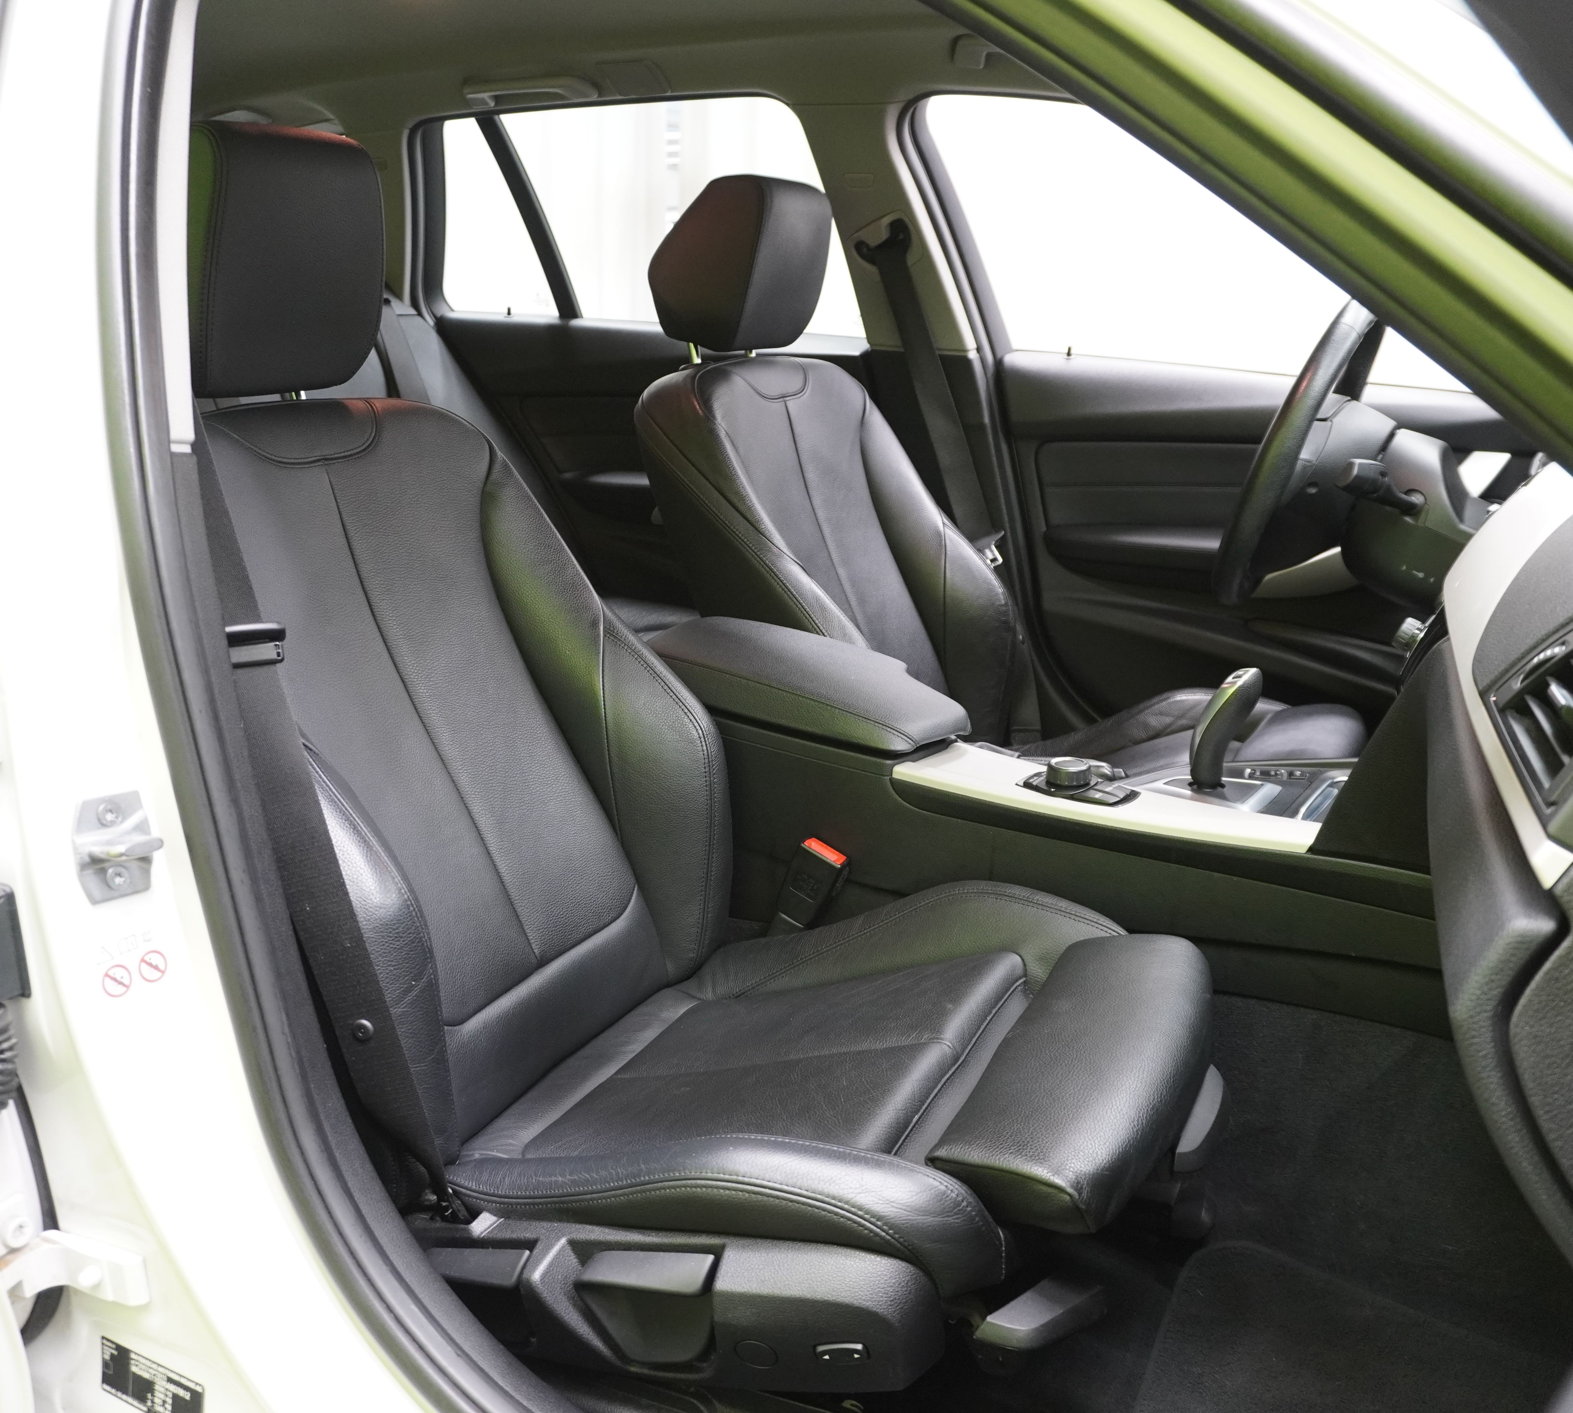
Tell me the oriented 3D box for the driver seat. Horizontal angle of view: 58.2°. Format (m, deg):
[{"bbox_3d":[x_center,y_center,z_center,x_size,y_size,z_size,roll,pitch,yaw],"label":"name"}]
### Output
[{"bbox_3d":[0.272,-0.202,1.749,0.880,0.865,0.540,8,18,25],"label":"driver seat"}]

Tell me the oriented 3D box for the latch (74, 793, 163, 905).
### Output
[{"bbox_3d":[-0.371,0.078,0.785,0.042,0.063,0.033,-13,21,-37],"label":"latch"}]

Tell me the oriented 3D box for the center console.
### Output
[{"bbox_3d":[0.226,0.085,1.388,0.860,0.290,0.250,8,18,25],"label":"center console"}]

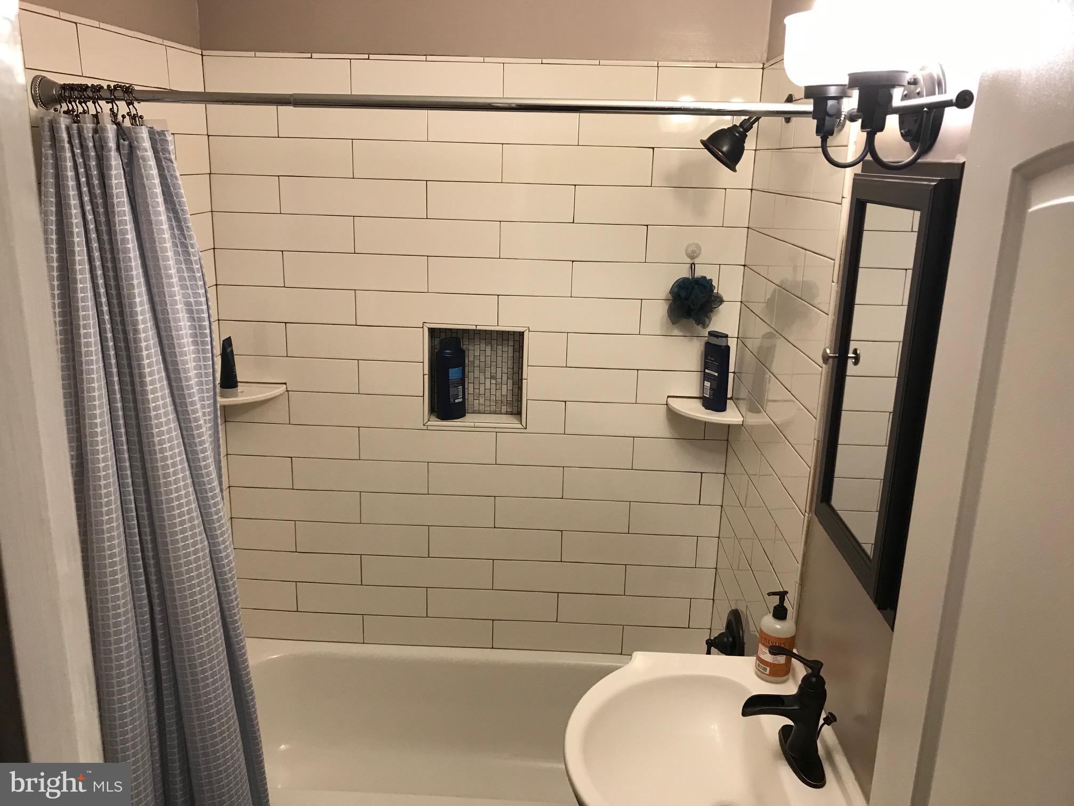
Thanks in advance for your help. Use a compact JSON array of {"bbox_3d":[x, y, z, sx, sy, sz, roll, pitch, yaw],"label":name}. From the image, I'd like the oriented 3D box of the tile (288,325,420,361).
[{"bbox_3d":[-0.528,-0.175,2.518,0.398,0.101,0.010,2,15,1],"label":"tile"}]

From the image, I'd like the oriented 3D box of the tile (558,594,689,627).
[{"bbox_3d":[0.272,0.642,2.700,0.406,0.101,0.010,2,15,1],"label":"tile"}]

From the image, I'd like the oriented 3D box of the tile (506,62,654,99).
[{"bbox_3d":[0.115,-0.843,2.317,0.406,0.101,0.010,2,15,1],"label":"tile"}]

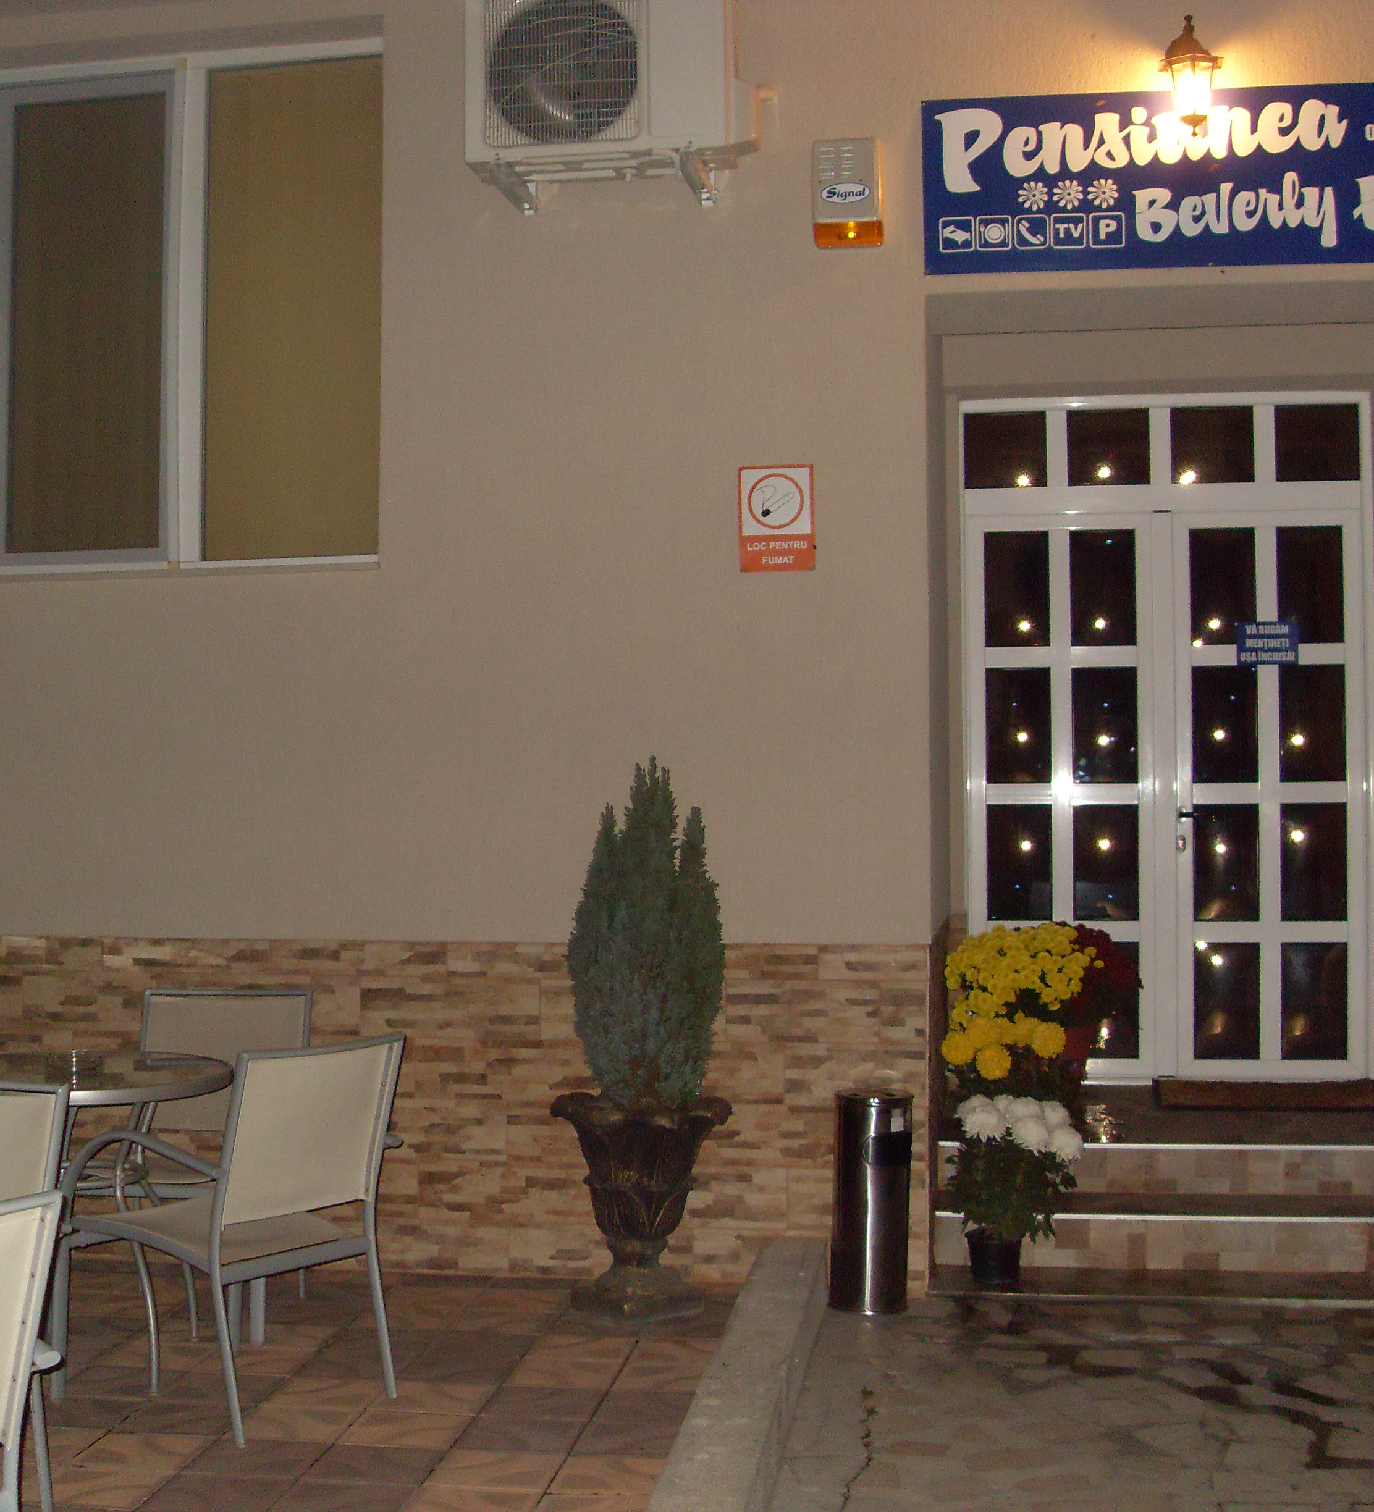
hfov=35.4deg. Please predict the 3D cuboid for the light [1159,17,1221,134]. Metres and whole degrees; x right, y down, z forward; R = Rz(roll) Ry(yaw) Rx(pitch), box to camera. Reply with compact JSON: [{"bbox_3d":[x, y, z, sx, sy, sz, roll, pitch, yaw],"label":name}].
[{"bbox_3d":[1.350,-1.817,5.769,0.180,0.340,0.230,0,-1,10],"label":"light"}]

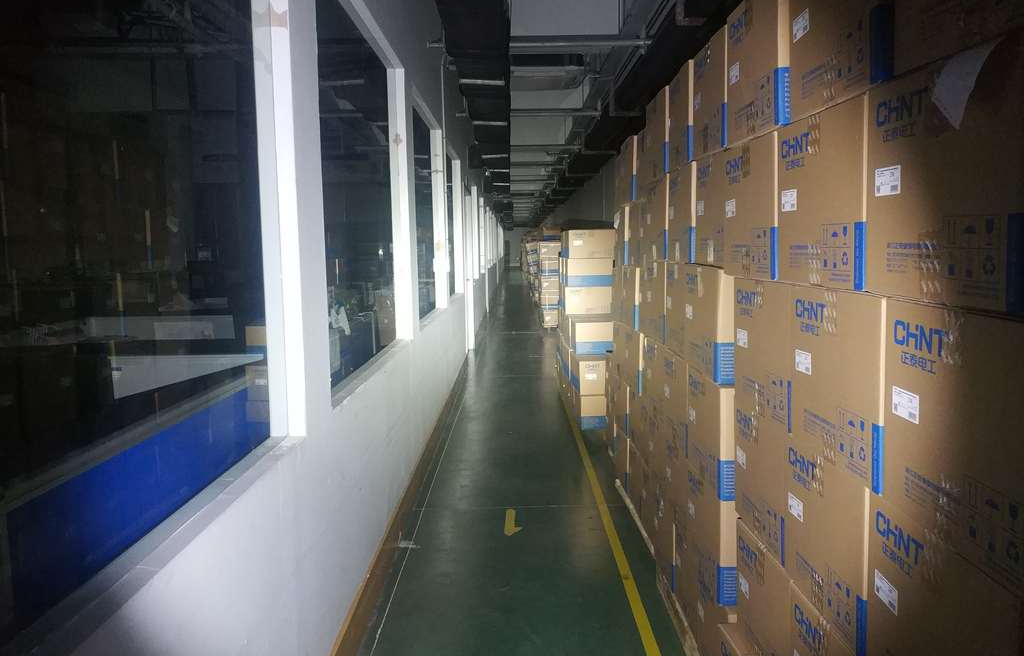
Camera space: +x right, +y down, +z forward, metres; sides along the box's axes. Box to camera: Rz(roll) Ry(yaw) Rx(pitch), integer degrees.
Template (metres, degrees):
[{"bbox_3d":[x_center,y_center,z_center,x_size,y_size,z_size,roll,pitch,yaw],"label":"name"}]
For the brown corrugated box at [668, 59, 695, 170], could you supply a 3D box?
[{"bbox_3d":[0.817,-0.727,3.305,0.480,0.318,0.485,-1,5,0],"label":"brown corrugated box"}]

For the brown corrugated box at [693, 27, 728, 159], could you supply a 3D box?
[{"bbox_3d":[0.846,-0.725,3.011,0.455,0.347,0.549,-1,5,0],"label":"brown corrugated box"}]

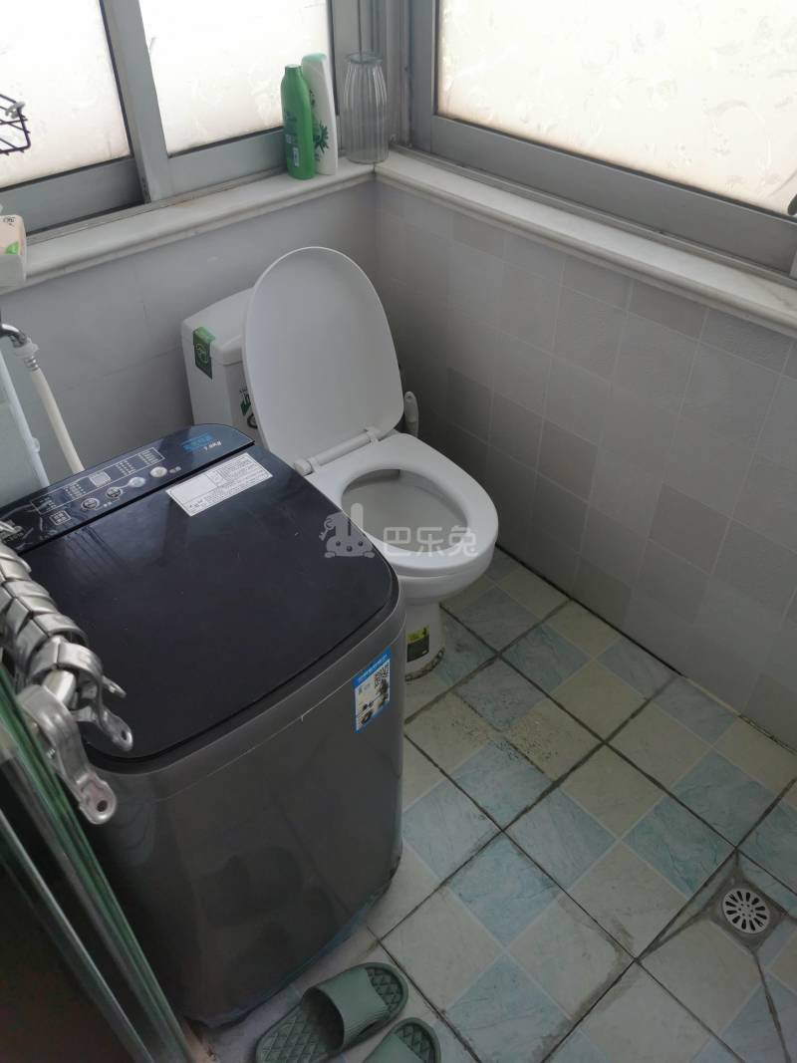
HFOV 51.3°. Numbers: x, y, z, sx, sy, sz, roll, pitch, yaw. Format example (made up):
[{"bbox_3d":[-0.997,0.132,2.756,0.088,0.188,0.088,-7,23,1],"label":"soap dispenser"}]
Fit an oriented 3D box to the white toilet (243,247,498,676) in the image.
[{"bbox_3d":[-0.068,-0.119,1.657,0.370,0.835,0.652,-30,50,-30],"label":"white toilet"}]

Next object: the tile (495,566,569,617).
[{"bbox_3d":[0.329,0.157,2.003,0.105,0.010,0.148,-30,49,-29],"label":"tile"}]

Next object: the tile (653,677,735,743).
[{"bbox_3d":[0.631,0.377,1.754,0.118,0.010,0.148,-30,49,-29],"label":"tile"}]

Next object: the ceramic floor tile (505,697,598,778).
[{"bbox_3d":[0.317,0.426,1.700,0.148,0.010,0.148,-30,49,-29],"label":"ceramic floor tile"}]

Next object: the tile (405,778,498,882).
[{"bbox_3d":[0.088,0.554,1.543,0.148,0.010,0.148,-30,49,-30],"label":"tile"}]

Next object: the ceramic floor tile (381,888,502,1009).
[{"bbox_3d":[0.074,0.697,1.392,0.148,0.010,0.148,-30,49,-29],"label":"ceramic floor tile"}]

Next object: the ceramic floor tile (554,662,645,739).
[{"bbox_3d":[0.428,0.361,1.766,0.148,0.010,0.148,-30,49,-30],"label":"ceramic floor tile"}]

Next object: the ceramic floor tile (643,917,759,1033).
[{"bbox_3d":[0.499,0.715,1.368,0.148,0.010,0.148,-30,49,-29],"label":"ceramic floor tile"}]

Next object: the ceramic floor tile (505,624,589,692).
[{"bbox_3d":[0.330,0.287,1.851,0.148,0.010,0.148,-30,49,-30],"label":"ceramic floor tile"}]

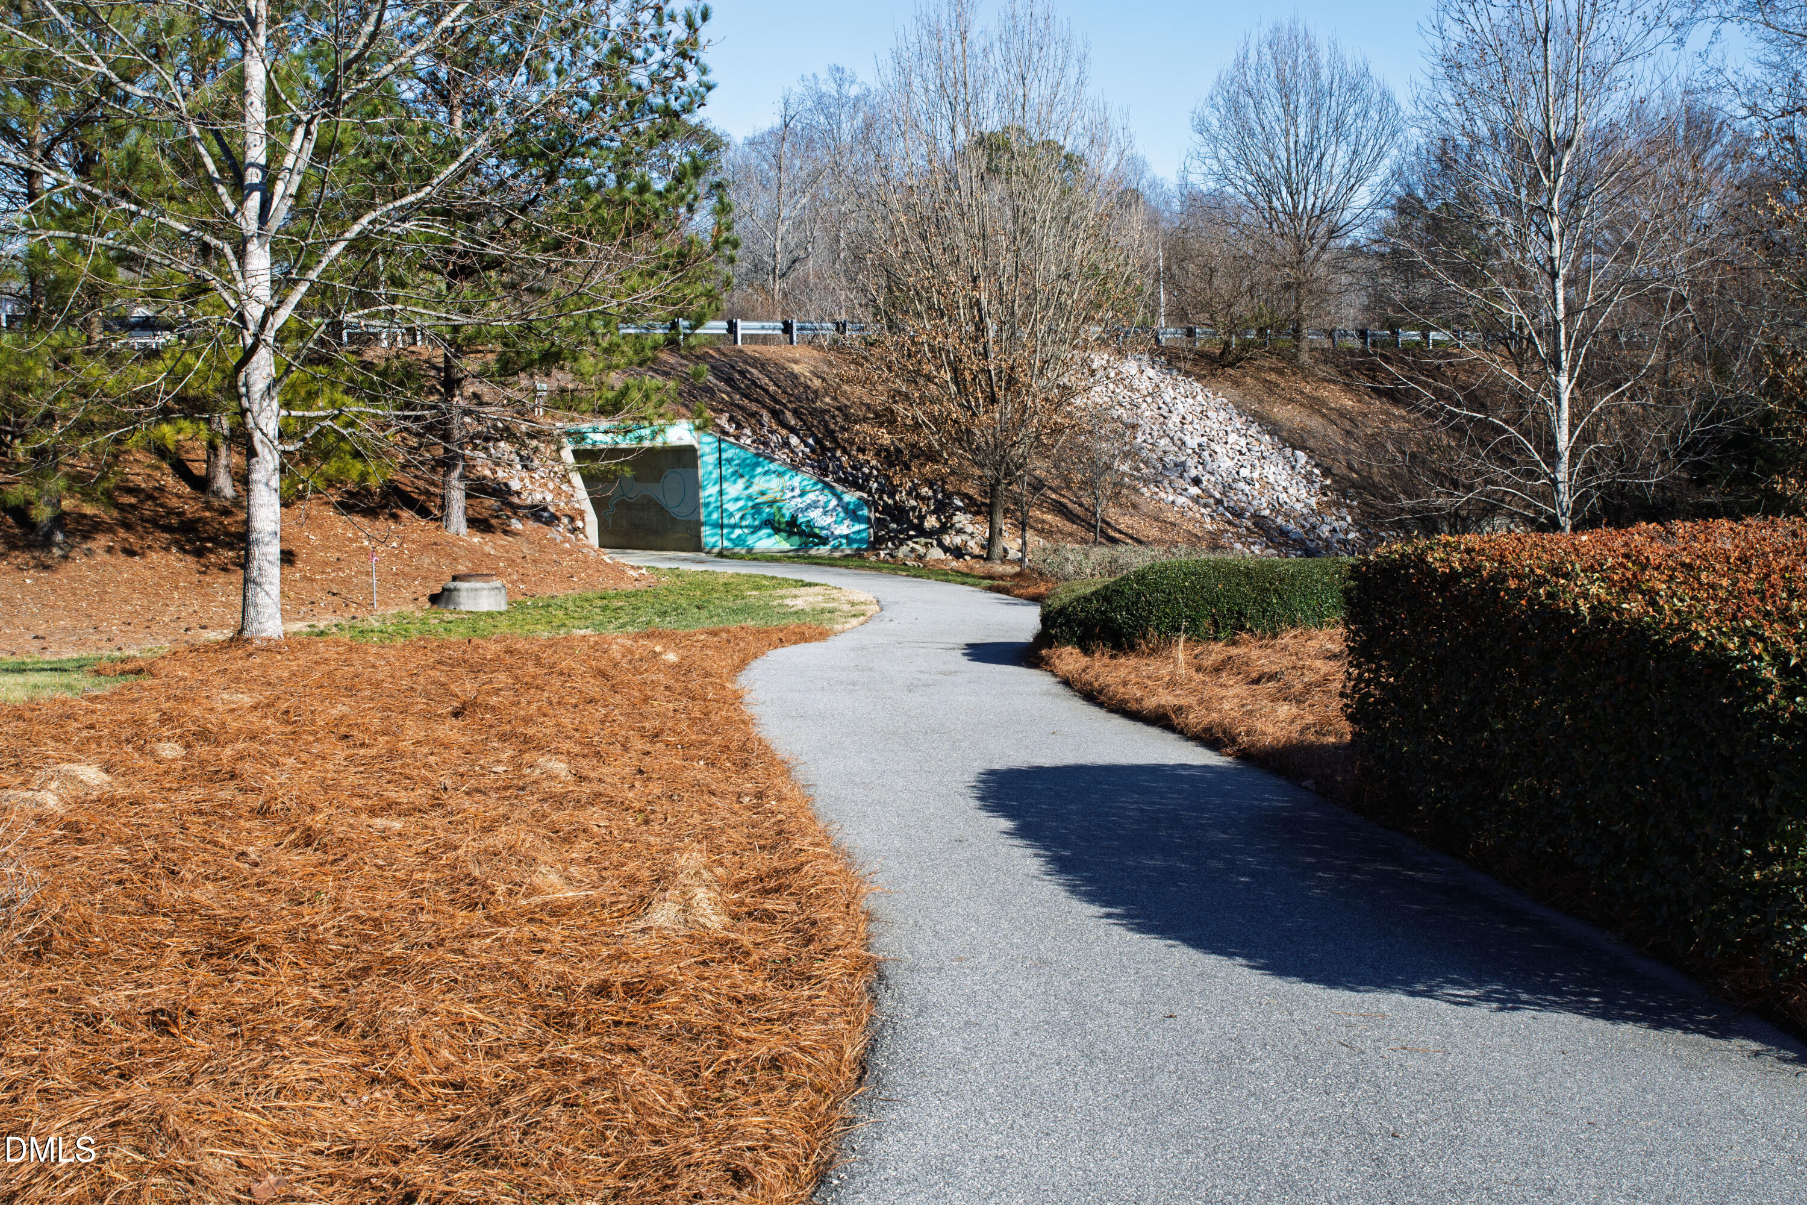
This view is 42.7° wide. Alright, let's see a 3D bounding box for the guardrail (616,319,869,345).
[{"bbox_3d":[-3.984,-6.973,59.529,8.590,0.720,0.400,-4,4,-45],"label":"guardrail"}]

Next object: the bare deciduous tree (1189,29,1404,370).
[{"bbox_3d":[12.381,-12.923,73.100,6.600,10.500,6.600,-1,3,0],"label":"bare deciduous tree"}]

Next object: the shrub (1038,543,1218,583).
[{"bbox_3d":[3.607,-0.633,36.300,3.100,0.620,1.700,-1,3,0],"label":"shrub"}]

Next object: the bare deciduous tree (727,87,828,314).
[{"bbox_3d":[-5.503,-16.944,100.000,4.400,10.500,4.400,-1,3,0],"label":"bare deciduous tree"}]

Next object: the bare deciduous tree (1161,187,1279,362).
[{"bbox_3d":[9.774,-10.104,71.200,3.600,5.300,3.600,-1,3,0],"label":"bare deciduous tree"}]

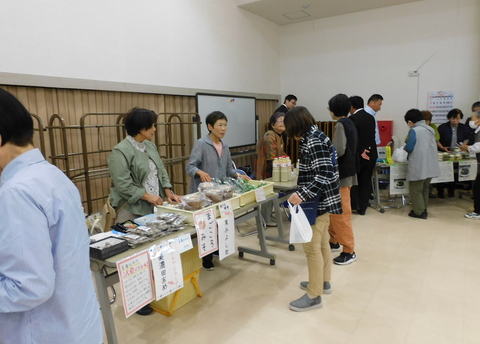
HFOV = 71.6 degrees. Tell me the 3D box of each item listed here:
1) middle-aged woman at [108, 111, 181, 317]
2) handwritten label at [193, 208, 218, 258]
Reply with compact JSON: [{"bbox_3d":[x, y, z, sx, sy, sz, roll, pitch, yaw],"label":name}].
[{"bbox_3d":[-0.698,0.293,2.525,0.430,1.500,0.480,5,11,27],"label":"middle-aged woman"},{"bbox_3d":[-0.229,0.416,2.266,0.010,0.320,0.190,-2,8,36],"label":"handwritten label"}]

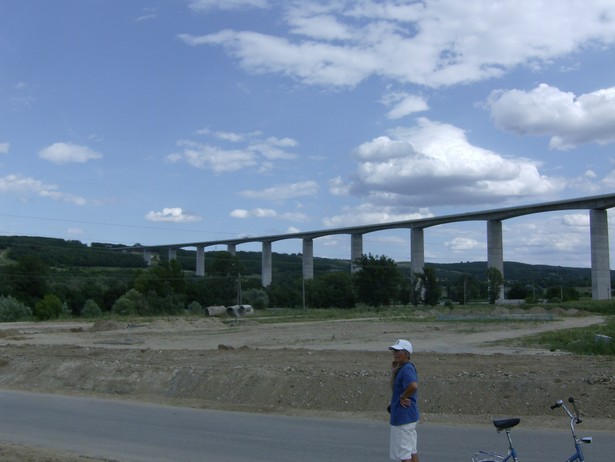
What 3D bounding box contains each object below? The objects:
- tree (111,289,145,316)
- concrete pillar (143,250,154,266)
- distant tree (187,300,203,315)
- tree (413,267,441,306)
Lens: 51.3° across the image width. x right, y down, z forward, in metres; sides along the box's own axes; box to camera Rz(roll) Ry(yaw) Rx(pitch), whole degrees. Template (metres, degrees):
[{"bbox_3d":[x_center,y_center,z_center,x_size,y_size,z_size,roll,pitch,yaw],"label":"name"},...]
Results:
[{"bbox_3d":[-36.562,14.523,130.000,6.800,5.600,6.200,0,-4,0],"label":"tree"},{"bbox_3d":[-356.956,61.660,1435.000,13.000,37.000,8.000,3,-5,-40],"label":"concrete pillar"},{"bbox_3d":[-23.483,15.898,133.000,3.200,2.800,3.000,0,-4,0],"label":"distant tree"},{"bbox_3d":[33.469,15.609,180.000,7.800,11.200,7.400,0,-4,0],"label":"tree"}]

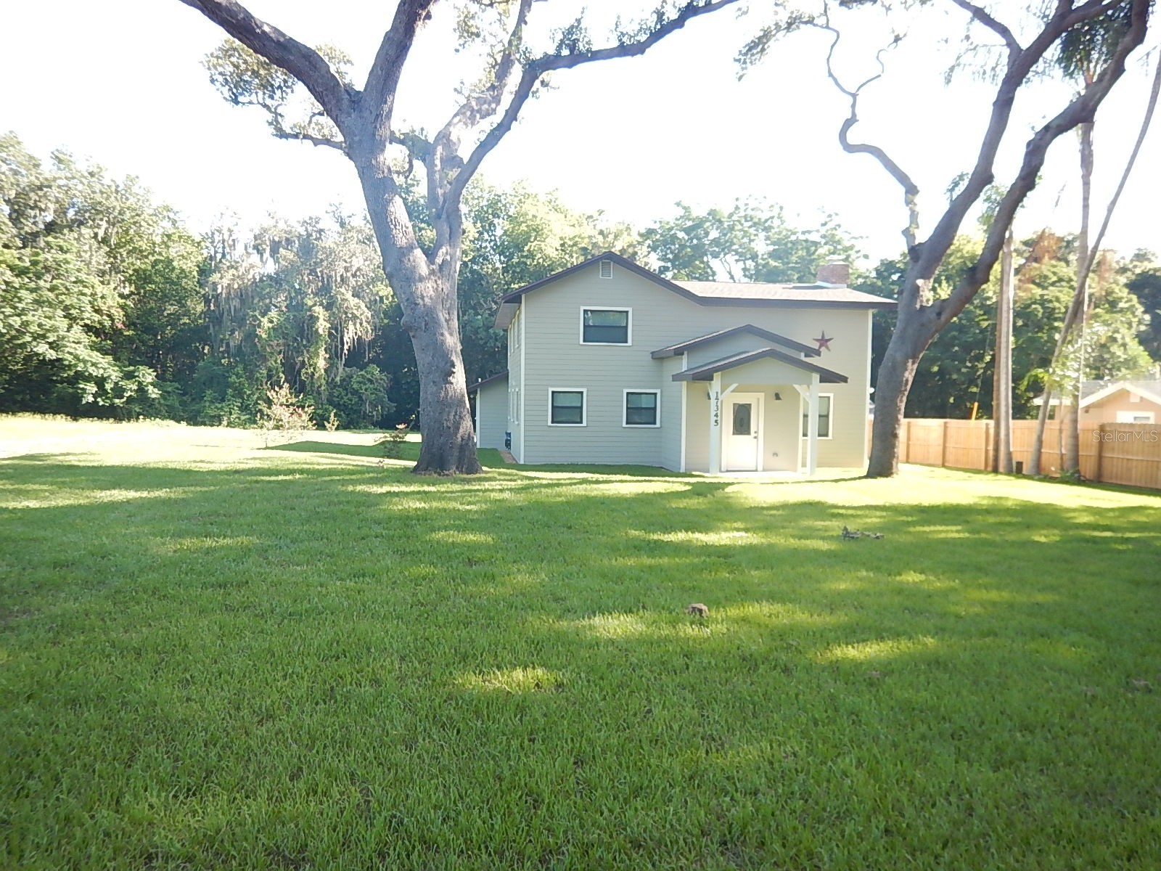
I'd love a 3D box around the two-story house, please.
[{"bbox_3d":[3.003,-2.637,27.852,13.500,6.720,13.200,0,2,-8],"label":"two-story house"}]

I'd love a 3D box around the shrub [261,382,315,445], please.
[{"bbox_3d":[-11.465,-0.798,31.448,2.200,2.450,2.100,0,2,-8],"label":"shrub"}]

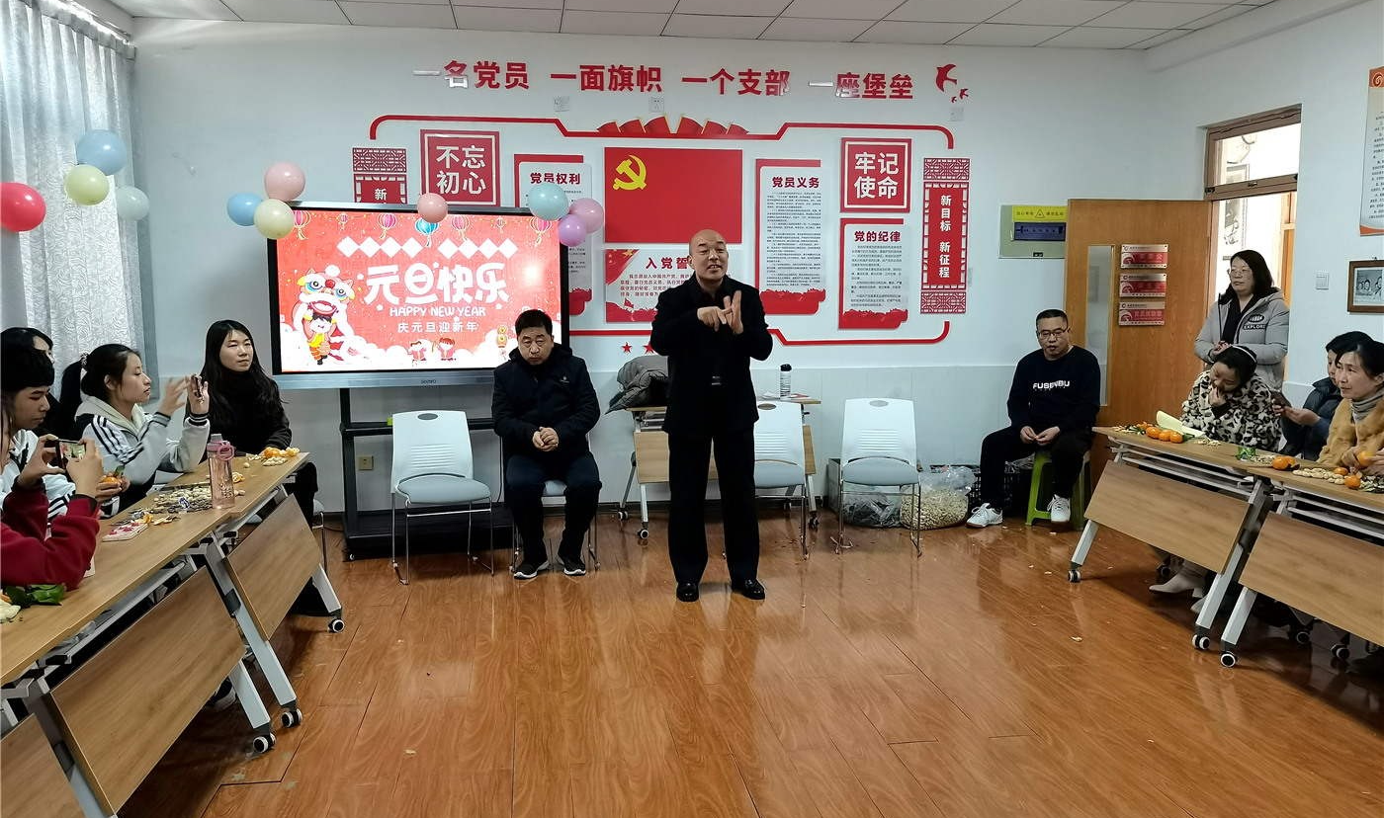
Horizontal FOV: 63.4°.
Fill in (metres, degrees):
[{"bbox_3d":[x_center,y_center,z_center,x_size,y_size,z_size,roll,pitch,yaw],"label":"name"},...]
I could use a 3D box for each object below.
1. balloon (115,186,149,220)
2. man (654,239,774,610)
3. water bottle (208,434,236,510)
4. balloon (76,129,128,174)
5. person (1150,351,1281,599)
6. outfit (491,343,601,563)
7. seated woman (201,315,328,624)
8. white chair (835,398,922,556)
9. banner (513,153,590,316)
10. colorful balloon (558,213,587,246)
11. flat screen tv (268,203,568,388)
[{"bbox_3d":[-2.861,-1.053,5.725,0.174,0.178,0.174,-1,6,-8],"label":"balloon"},{"bbox_3d":[0.084,0.031,5.115,0.540,1.685,0.500,-1,6,-5],"label":"man"},{"bbox_3d":[-1.488,0.194,3.552,0.078,0.236,0.075,-3,7,-26],"label":"water bottle"},{"bbox_3d":[-2.773,-1.206,5.259,0.226,0.231,0.226,-1,6,-8],"label":"balloon"},{"bbox_3d":[2.431,0.295,5.190,0.606,1.173,0.475,-2,7,-16],"label":"person"},{"bbox_3d":[-0.743,0.217,5.743,0.560,1.080,0.620,-1,6,-5],"label":"outfit"},{"bbox_3d":[-1.887,0.256,4.950,0.470,1.300,0.640,-6,9,-43],"label":"seated woman"},{"bbox_3d":[1.040,0.351,6.276,0.480,0.823,0.566,1,6,6],"label":"white chair"},{"bbox_3d":[-0.860,-1.062,6.864,0.457,0.977,0.025,-1,6,-8],"label":"banner"},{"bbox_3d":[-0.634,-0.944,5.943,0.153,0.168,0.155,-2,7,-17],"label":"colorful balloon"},{"bbox_3d":[-1.405,-0.595,5.900,1.520,0.940,0.100,-2,7,-17],"label":"flat screen tv"}]

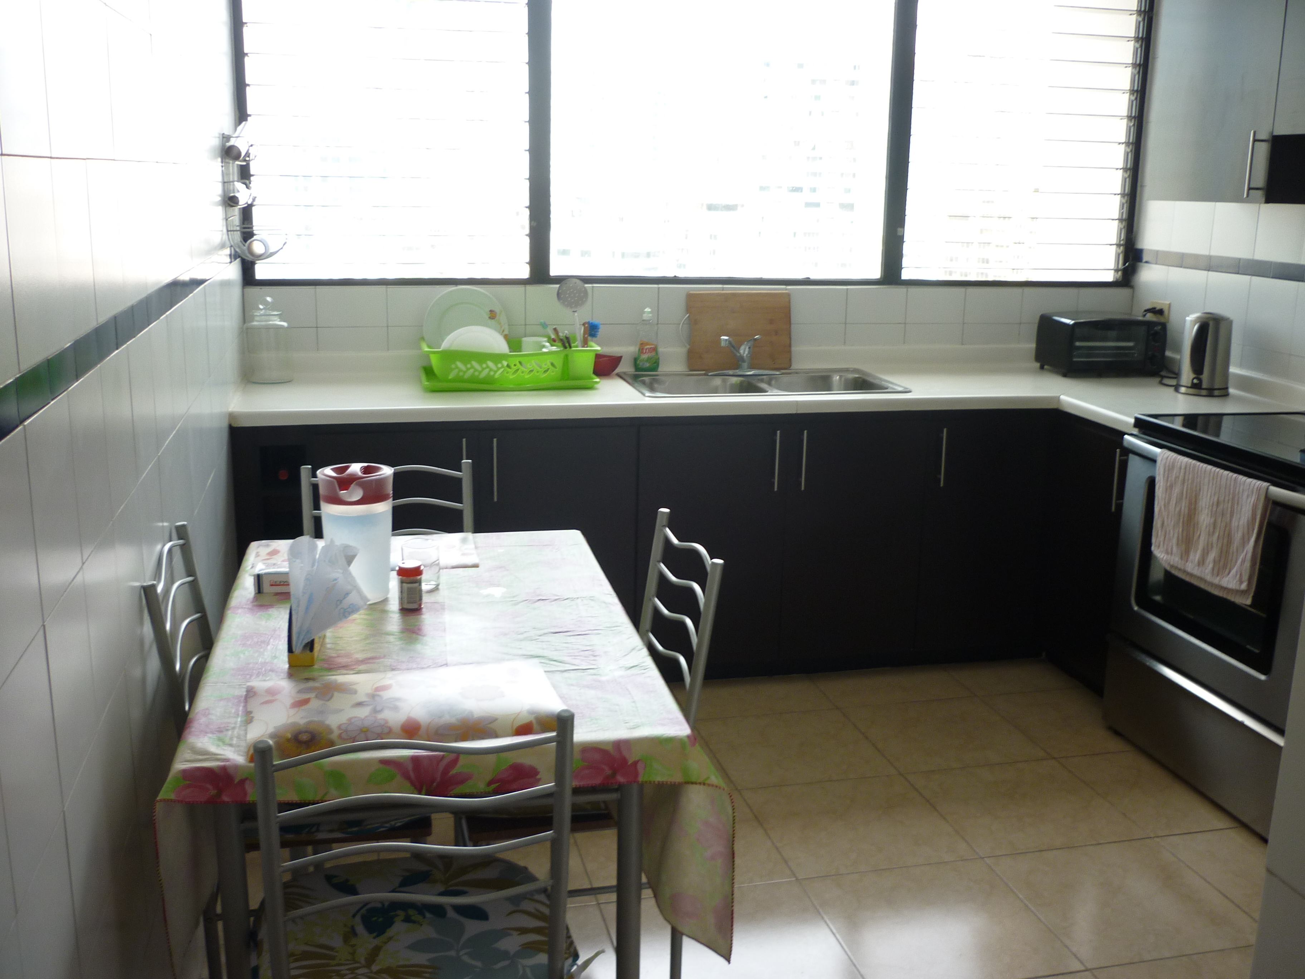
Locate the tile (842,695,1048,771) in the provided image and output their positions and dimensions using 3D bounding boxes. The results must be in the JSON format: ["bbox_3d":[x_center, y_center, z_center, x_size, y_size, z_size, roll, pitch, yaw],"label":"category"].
[{"bbox_3d":[0.827,0.695,3.537,0.452,0.010,0.440,-2,14,-14],"label":"tile"}]

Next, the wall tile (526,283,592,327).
[{"bbox_3d":[-0.303,-0.599,4.040,0.222,0.135,0.010,-2,14,-14],"label":"wall tile"}]

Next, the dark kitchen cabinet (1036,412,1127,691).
[{"bbox_3d":[1.625,0.196,3.892,0.600,0.857,0.436,-2,14,-12],"label":"dark kitchen cabinet"}]

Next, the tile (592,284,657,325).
[{"bbox_3d":[-0.089,-0.602,4.071,0.217,0.127,0.010,-2,14,-13],"label":"tile"}]

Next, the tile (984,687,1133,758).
[{"bbox_3d":[1.248,0.673,3.620,0.437,0.010,0.437,-2,14,-13],"label":"tile"}]

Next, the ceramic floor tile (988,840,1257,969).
[{"bbox_3d":[1.041,0.912,2.756,0.446,0.010,0.446,-2,14,-13],"label":"ceramic floor tile"}]

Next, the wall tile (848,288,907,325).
[{"bbox_3d":[0.774,-0.634,4.300,0.222,0.127,0.010,-2,14,-14],"label":"wall tile"}]

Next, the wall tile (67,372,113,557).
[{"bbox_3d":[-0.738,-0.036,1.626,0.010,0.215,0.215,-2,14,-13],"label":"wall tile"}]

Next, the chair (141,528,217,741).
[{"bbox_3d":[-0.639,0.508,2.282,0.448,0.847,0.423,-2,14,-13],"label":"chair"}]

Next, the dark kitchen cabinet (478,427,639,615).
[{"bbox_3d":[-0.328,0.123,3.824,0.453,0.750,0.540,-2,14,-13],"label":"dark kitchen cabinet"}]

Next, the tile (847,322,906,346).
[{"bbox_3d":[0.797,-0.551,4.439,0.226,0.080,0.010,-2,14,-12],"label":"tile"}]

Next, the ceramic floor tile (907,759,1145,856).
[{"bbox_3d":[0.930,0.796,3.131,0.452,0.010,0.440,-2,14,-14],"label":"ceramic floor tile"}]

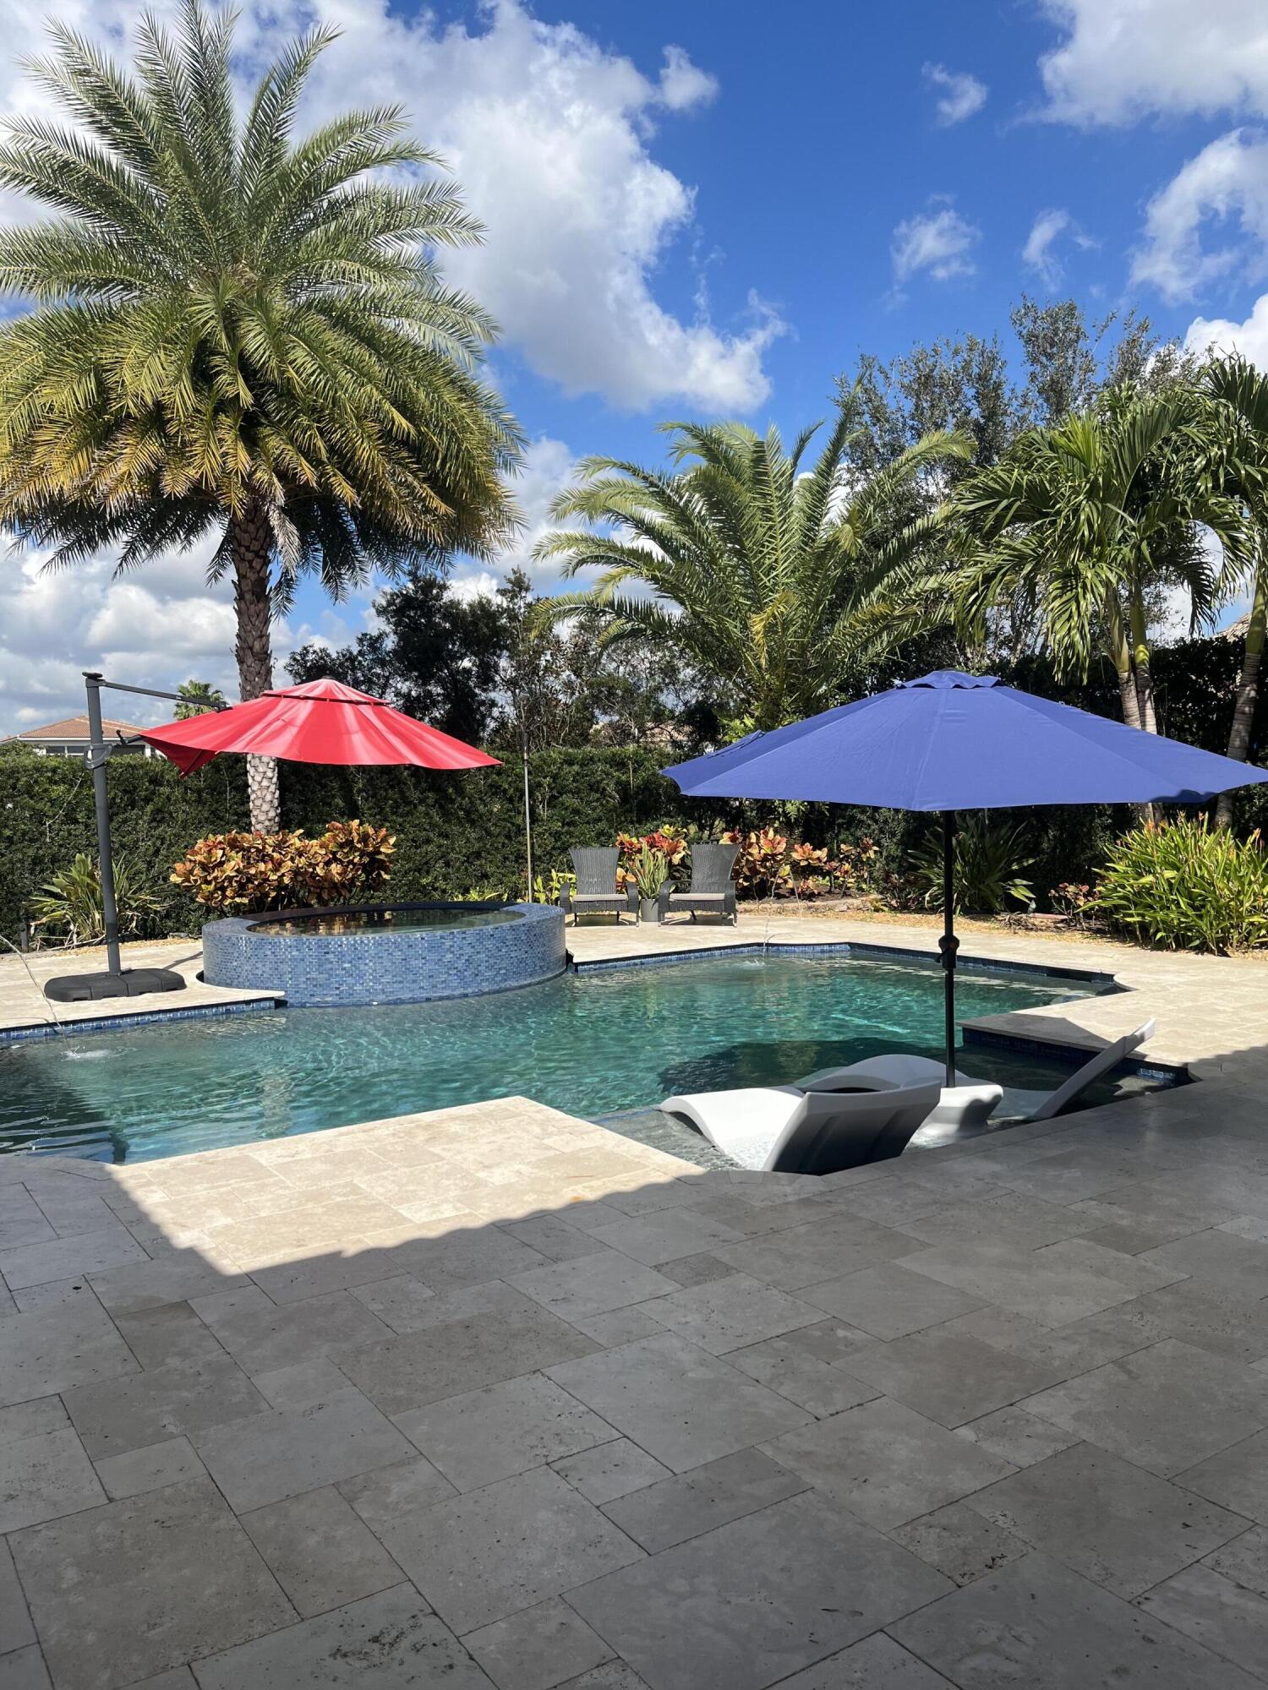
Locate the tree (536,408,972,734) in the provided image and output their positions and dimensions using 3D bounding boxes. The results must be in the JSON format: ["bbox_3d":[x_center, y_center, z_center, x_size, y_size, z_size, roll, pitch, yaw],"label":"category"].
[{"bbox_3d":[1.686,-2.729,17.908,6.200,6.900,6.000,-1,2,0],"label":"tree"}]

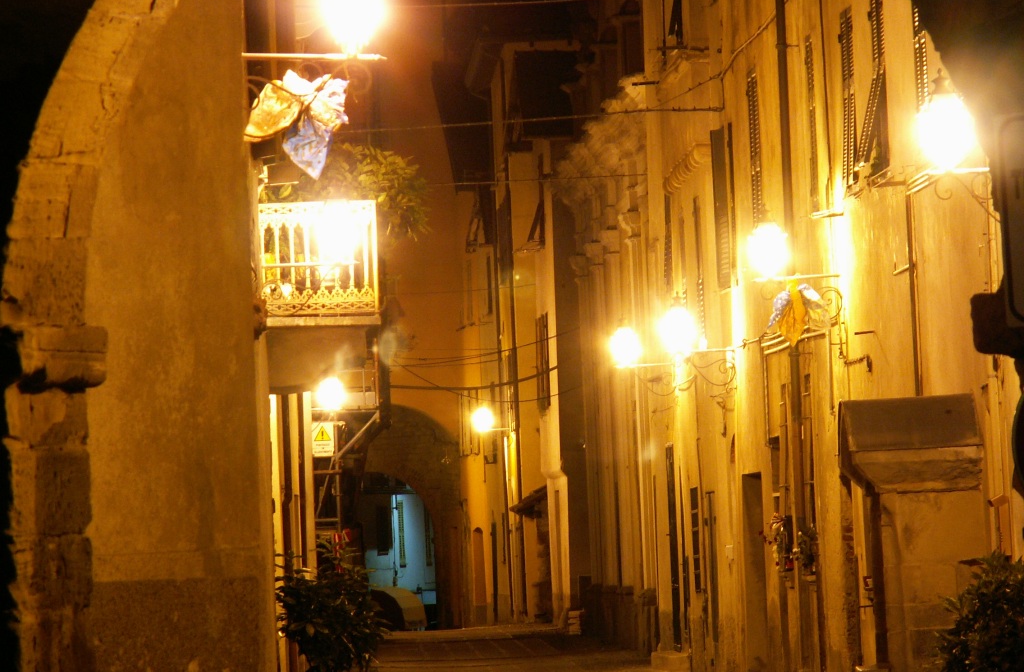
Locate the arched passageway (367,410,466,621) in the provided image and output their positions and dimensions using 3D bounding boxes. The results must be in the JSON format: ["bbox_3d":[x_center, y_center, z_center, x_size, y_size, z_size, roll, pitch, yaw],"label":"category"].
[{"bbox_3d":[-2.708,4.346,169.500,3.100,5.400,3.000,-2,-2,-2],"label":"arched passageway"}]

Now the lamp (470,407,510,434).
[{"bbox_3d":[-0.479,1.840,157.000,0.880,0.660,0.420,-2,-2,-2],"label":"lamp"}]

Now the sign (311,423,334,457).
[{"bbox_3d":[-3.168,1.740,118.000,0.370,0.575,0.030,-2,-2,-2],"label":"sign"}]

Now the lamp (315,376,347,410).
[{"bbox_3d":[-3.000,0.956,117.000,0.440,0.620,0.440,-2,-2,-2],"label":"lamp"}]

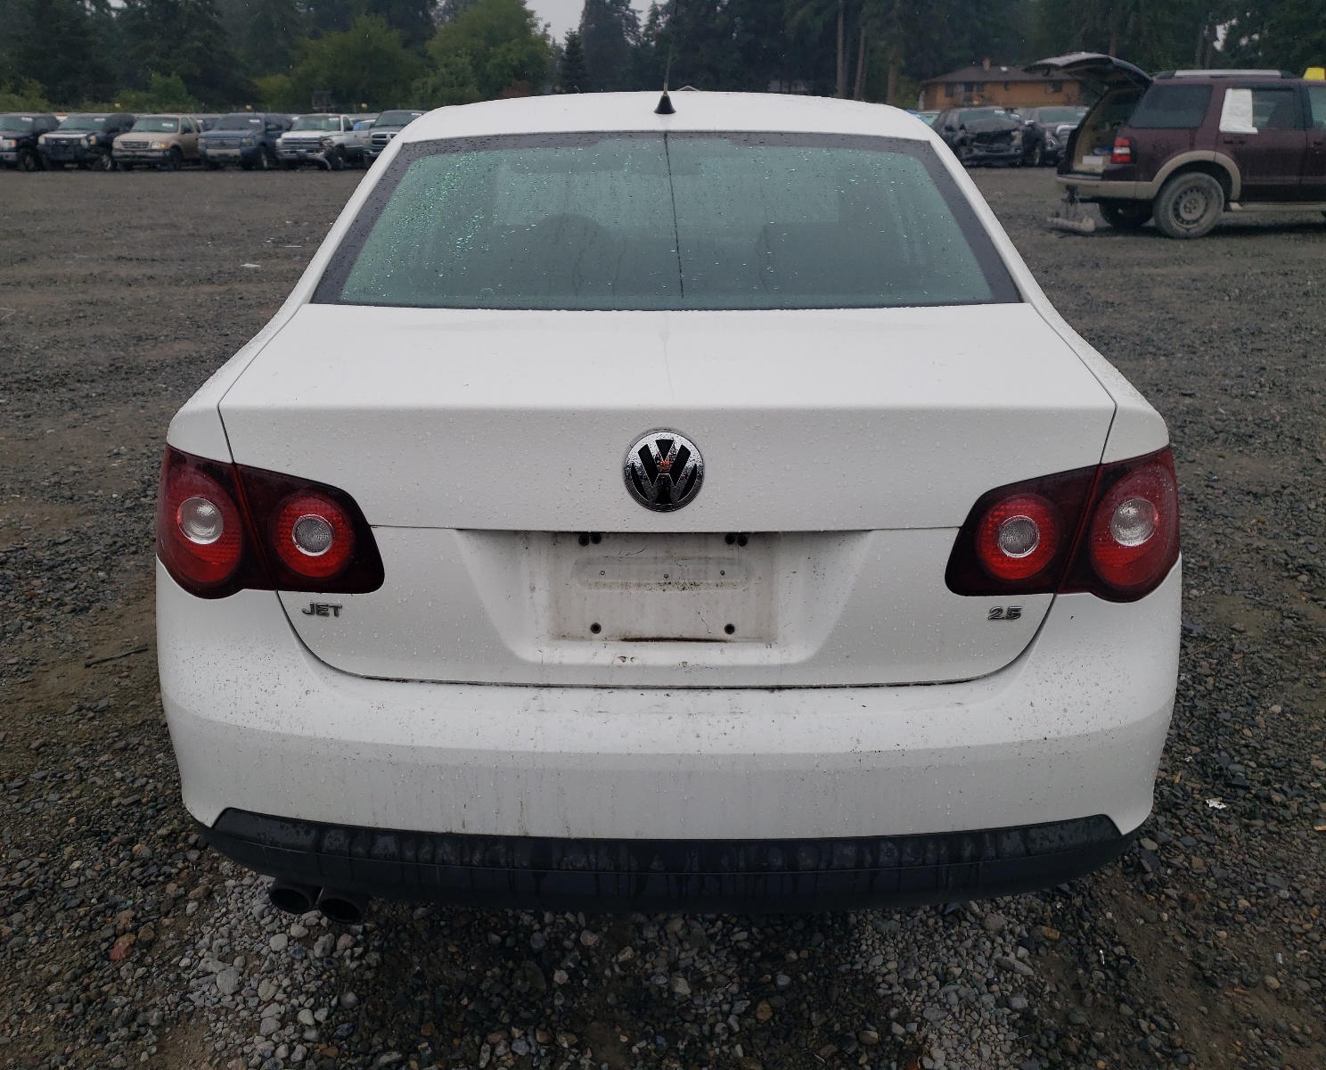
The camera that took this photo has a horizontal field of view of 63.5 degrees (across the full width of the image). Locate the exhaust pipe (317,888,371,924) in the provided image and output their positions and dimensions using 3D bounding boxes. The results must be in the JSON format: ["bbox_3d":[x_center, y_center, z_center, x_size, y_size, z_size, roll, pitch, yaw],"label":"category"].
[{"bbox_3d":[-0.488,0.553,1.687,0.070,0.066,0.150,0,21,1],"label":"exhaust pipe"}]

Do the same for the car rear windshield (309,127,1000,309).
[{"bbox_3d":[0.010,-0.603,2.048,1.250,0.085,0.660,0,48,1],"label":"car rear windshield"}]

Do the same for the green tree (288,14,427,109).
[{"bbox_3d":[-18.400,-27.513,64.419,8.400,7.400,8.000,0,21,0],"label":"green tree"}]

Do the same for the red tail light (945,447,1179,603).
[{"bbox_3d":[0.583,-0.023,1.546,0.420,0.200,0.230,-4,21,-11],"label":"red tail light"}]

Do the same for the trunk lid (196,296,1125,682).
[{"bbox_3d":[0.004,-0.101,1.651,1.240,0.430,0.600,0,21,1],"label":"trunk lid"}]

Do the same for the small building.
[{"bbox_3d":[30.000,-39.978,96.053,13.300,4.500,8.000,3,21,7],"label":"small building"}]

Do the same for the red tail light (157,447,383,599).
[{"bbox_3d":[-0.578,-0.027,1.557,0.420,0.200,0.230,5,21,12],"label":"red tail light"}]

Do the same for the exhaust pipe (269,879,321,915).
[{"bbox_3d":[-0.561,0.539,1.694,0.070,0.066,0.150,0,21,1],"label":"exhaust pipe"}]

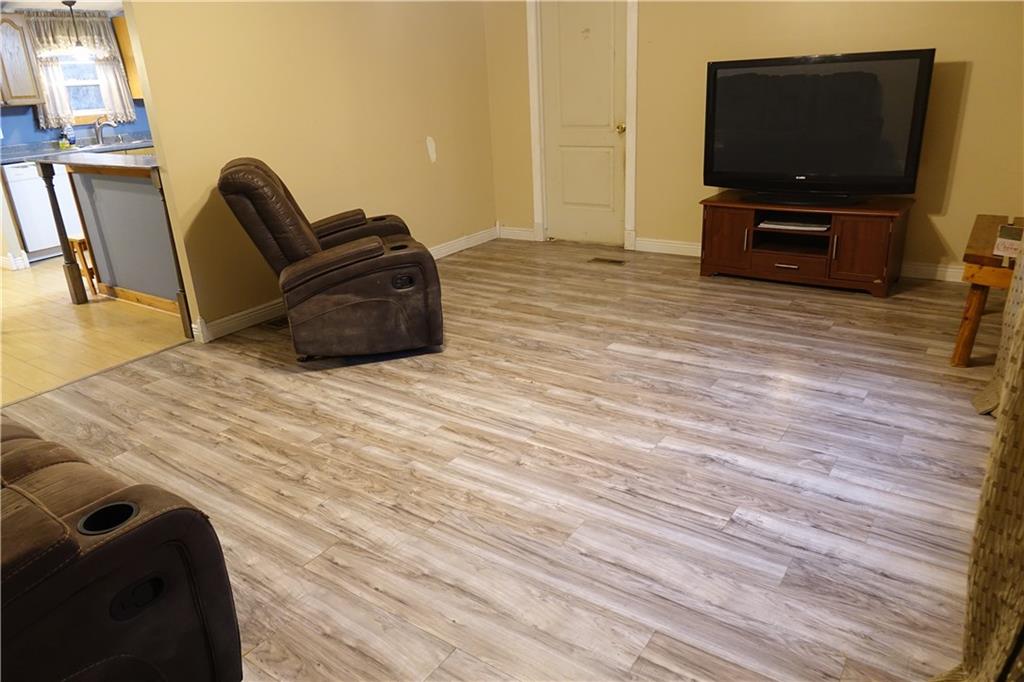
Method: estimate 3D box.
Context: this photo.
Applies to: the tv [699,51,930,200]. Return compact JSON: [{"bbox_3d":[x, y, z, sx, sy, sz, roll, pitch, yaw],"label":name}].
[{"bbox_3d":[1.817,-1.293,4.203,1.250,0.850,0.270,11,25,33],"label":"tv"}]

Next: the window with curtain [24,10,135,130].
[{"bbox_3d":[-4.193,-2.633,6.619,0.120,1.030,0.900,9,24,29],"label":"window with curtain"}]

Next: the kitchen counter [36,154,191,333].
[{"bbox_3d":[-2.405,-0.645,4.291,1.500,0.980,0.380,11,25,33],"label":"kitchen counter"}]

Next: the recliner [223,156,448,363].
[{"bbox_3d":[-0.989,-0.541,3.805,1.030,0.990,1.020,-7,21,-11],"label":"recliner"}]

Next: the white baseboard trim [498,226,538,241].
[{"bbox_3d":[0.038,-0.940,5.964,0.430,0.100,0.020,11,25,33],"label":"white baseboard trim"}]

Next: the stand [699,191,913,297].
[{"bbox_3d":[1.844,-0.653,4.403,1.180,0.490,0.488,11,25,33],"label":"stand"}]

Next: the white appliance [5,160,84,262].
[{"bbox_3d":[-4.335,-1.234,6.297,0.600,0.850,0.600,8,24,28],"label":"white appliance"}]

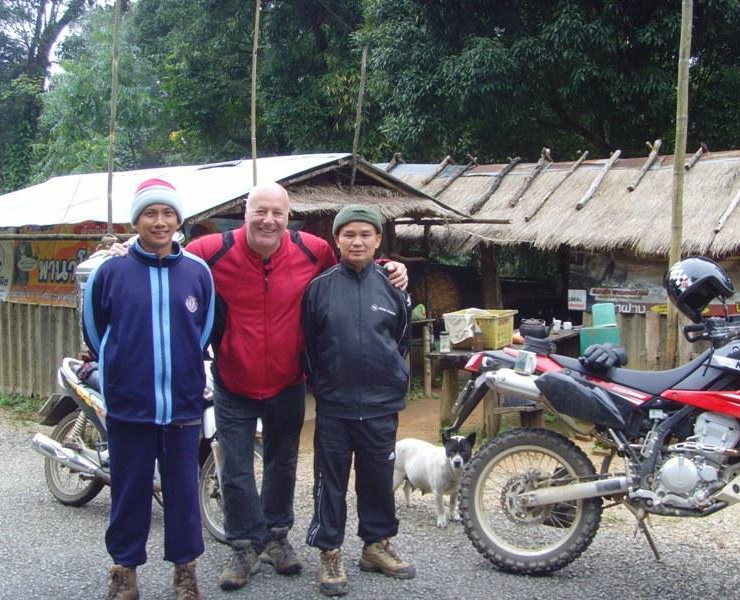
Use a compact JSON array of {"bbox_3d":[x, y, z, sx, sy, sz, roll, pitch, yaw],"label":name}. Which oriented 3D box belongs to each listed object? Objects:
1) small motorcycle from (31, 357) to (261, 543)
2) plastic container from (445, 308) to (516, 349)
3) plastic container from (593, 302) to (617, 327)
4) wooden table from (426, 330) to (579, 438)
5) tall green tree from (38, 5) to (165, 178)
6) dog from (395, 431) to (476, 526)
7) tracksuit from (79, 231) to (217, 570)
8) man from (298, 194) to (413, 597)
[{"bbox_3d":[-1.222,0.669,4.858,1.850,1.060,0.670,3,5,34],"label":"small motorcycle"},{"bbox_3d":[0.971,0.235,7.717,0.440,0.280,0.570,2,4,26],"label":"plastic container"},{"bbox_3d":[2.133,0.132,8.200,0.220,0.220,0.170,-1,4,-18],"label":"plastic container"},{"bbox_3d":[1.191,0.670,8.063,0.500,0.630,2.400,2,4,26],"label":"wooden table"},{"bbox_3d":[-5.660,-2.986,19.000,3.000,6.300,3.000,1,4,0],"label":"tall green tree"},{"bbox_3d":[0.340,0.927,4.980,0.600,0.520,0.220,4,5,41],"label":"dog"},{"bbox_3d":[-0.946,0.438,3.850,0.560,1.380,0.340,-1,4,-20],"label":"tracksuit"},{"bbox_3d":[-0.056,0.412,4.020,0.510,1.670,0.400,0,4,-1],"label":"man"}]

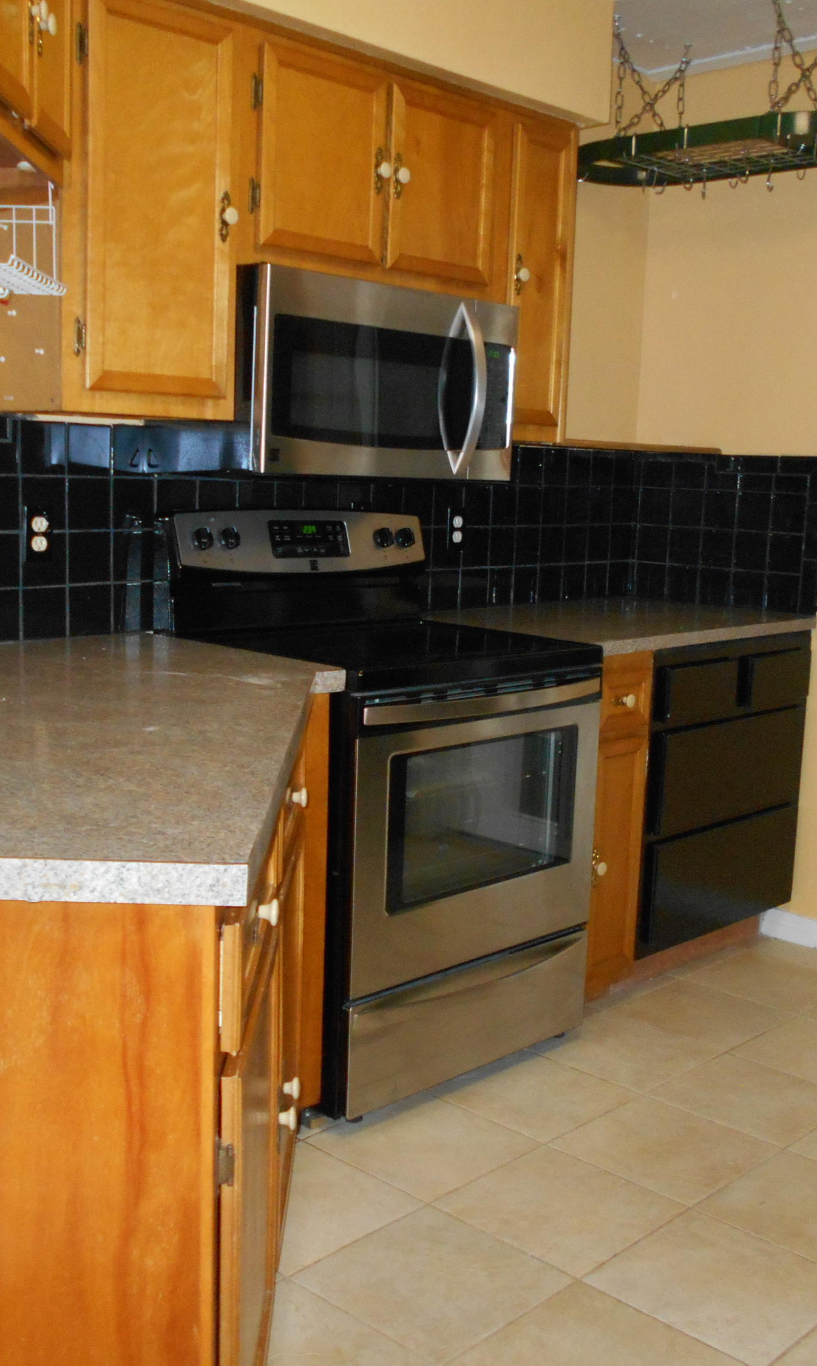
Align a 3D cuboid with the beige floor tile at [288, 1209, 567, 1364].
[{"bbox_3d":[0.039,0.975,2.224,0.325,0.010,0.325,10,12,44],"label":"beige floor tile"}]

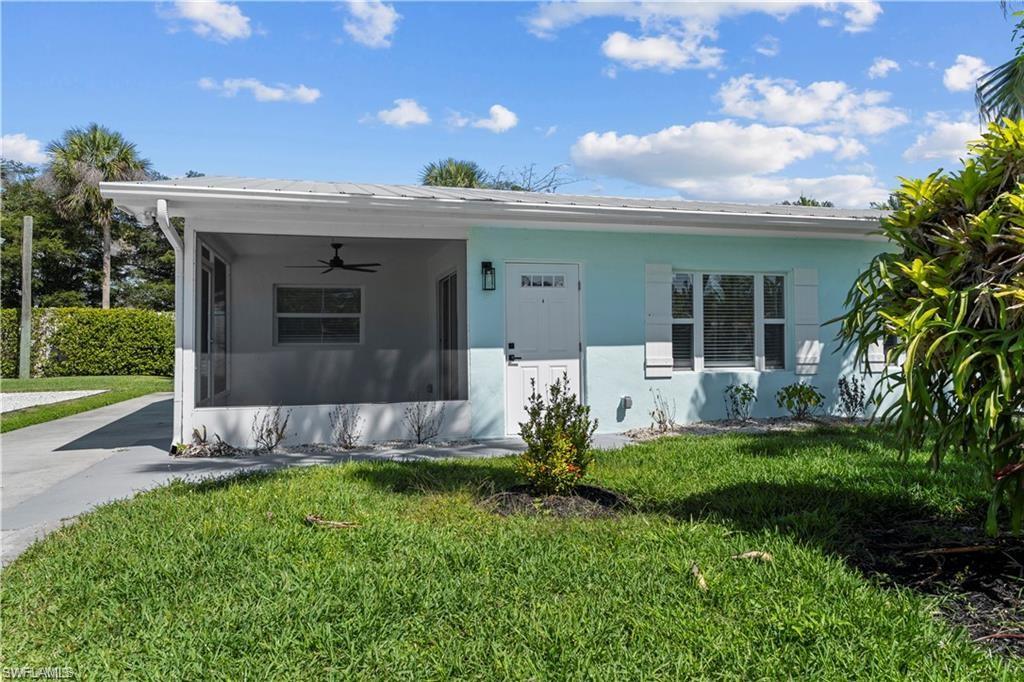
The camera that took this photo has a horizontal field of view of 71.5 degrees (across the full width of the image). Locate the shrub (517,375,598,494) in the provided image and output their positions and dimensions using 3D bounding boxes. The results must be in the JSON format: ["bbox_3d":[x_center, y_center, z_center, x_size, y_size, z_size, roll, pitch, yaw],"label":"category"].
[{"bbox_3d":[0.365,0.750,5.700,0.650,0.960,0.630,-1,-1,0],"label":"shrub"}]

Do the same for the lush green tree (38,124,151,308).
[{"bbox_3d":[-16.700,-3.700,28.500,3.900,9.800,3.900,-1,-1,0],"label":"lush green tree"}]

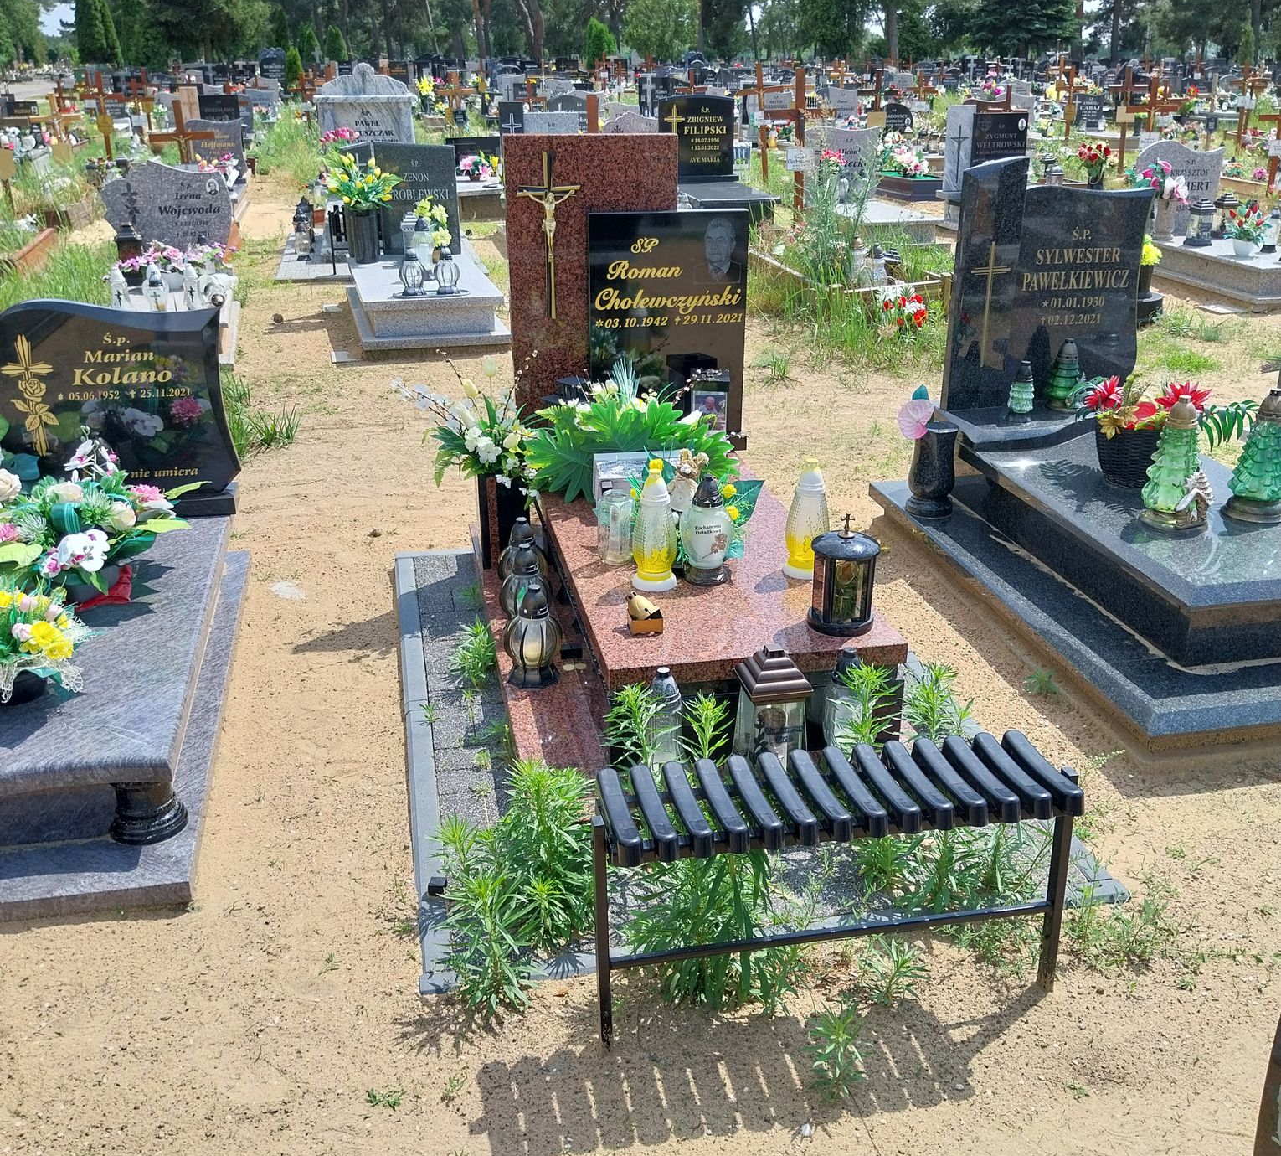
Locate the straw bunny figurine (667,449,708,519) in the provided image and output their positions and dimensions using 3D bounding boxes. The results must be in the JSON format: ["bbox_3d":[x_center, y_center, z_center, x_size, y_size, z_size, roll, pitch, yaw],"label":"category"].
[{"bbox_3d":[0.121,-0.240,3.256,0.110,0.182,0.085,-2,23,-5],"label":"straw bunny figurine"}]

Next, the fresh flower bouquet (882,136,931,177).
[{"bbox_3d":[2.953,-4.706,14.291,0.500,0.417,0.420,0,23,1],"label":"fresh flower bouquet"}]

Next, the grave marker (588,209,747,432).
[{"bbox_3d":[0.085,-0.801,4.105,0.499,0.722,0.070,-4,23,-10],"label":"grave marker"}]

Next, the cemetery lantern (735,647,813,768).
[{"bbox_3d":[0.290,0.302,2.817,0.152,0.322,0.152,-4,23,-9],"label":"cemetery lantern"}]

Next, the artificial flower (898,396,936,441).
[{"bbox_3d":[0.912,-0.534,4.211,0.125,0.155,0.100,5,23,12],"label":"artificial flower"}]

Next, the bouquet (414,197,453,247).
[{"bbox_3d":[-1.362,-2.326,8.392,0.240,0.318,0.200,-4,23,-9],"label":"bouquet"}]

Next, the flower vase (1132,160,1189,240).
[{"bbox_3d":[3.848,-2.799,9.510,0.370,0.565,0.340,8,24,20],"label":"flower vase"}]

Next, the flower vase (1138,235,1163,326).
[{"bbox_3d":[3.096,-1.824,7.796,0.230,0.510,0.230,6,24,14],"label":"flower vase"}]

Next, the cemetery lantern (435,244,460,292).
[{"bbox_3d":[-1.096,-1.750,7.286,0.150,0.261,0.150,-4,23,-9],"label":"cemetery lantern"}]

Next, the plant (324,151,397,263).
[{"bbox_3d":[-1.935,-2.531,8.782,0.460,0.701,0.420,-4,23,-10],"label":"plant"}]

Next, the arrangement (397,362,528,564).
[{"bbox_3d":[-0.540,-0.332,3.909,0.420,0.660,0.340,-4,23,-9],"label":"arrangement"}]

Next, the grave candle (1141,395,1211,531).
[{"bbox_3d":[1.497,-0.324,3.544,0.175,0.345,0.175,10,25,22],"label":"grave candle"}]

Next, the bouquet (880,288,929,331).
[{"bbox_3d":[1.522,-1.548,7.449,0.260,0.270,0.200,-4,23,-10],"label":"bouquet"}]

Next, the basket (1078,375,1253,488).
[{"bbox_3d":[1.789,-0.505,4.414,0.500,0.333,0.360,-4,23,-10],"label":"basket"}]

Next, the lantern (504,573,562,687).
[{"bbox_3d":[-0.290,0.132,3.385,0.152,0.276,0.152,-4,23,-10],"label":"lantern"}]

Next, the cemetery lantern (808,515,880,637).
[{"bbox_3d":[0.472,-0.017,2.954,0.162,0.260,0.162,-4,23,-10],"label":"cemetery lantern"}]

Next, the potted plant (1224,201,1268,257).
[{"bbox_3d":[3.936,-2.271,8.357,0.250,0.320,0.230,-4,23,-10],"label":"potted plant"}]

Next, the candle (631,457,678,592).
[{"bbox_3d":[0.035,-0.128,2.965,0.110,0.302,0.110,0,23,1],"label":"candle"}]

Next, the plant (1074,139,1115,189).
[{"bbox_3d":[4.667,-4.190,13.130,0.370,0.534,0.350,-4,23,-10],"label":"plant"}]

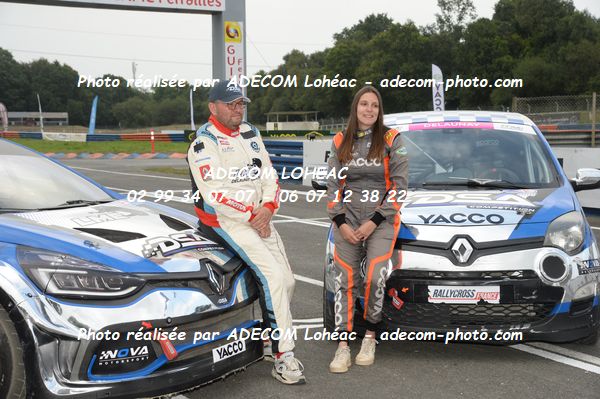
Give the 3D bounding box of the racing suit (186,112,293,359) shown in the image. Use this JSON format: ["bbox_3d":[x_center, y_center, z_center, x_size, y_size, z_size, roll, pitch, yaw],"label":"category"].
[{"bbox_3d":[-0.314,0.194,6.100,0.580,1.300,0.620,-4,6,-40],"label":"racing suit"}]

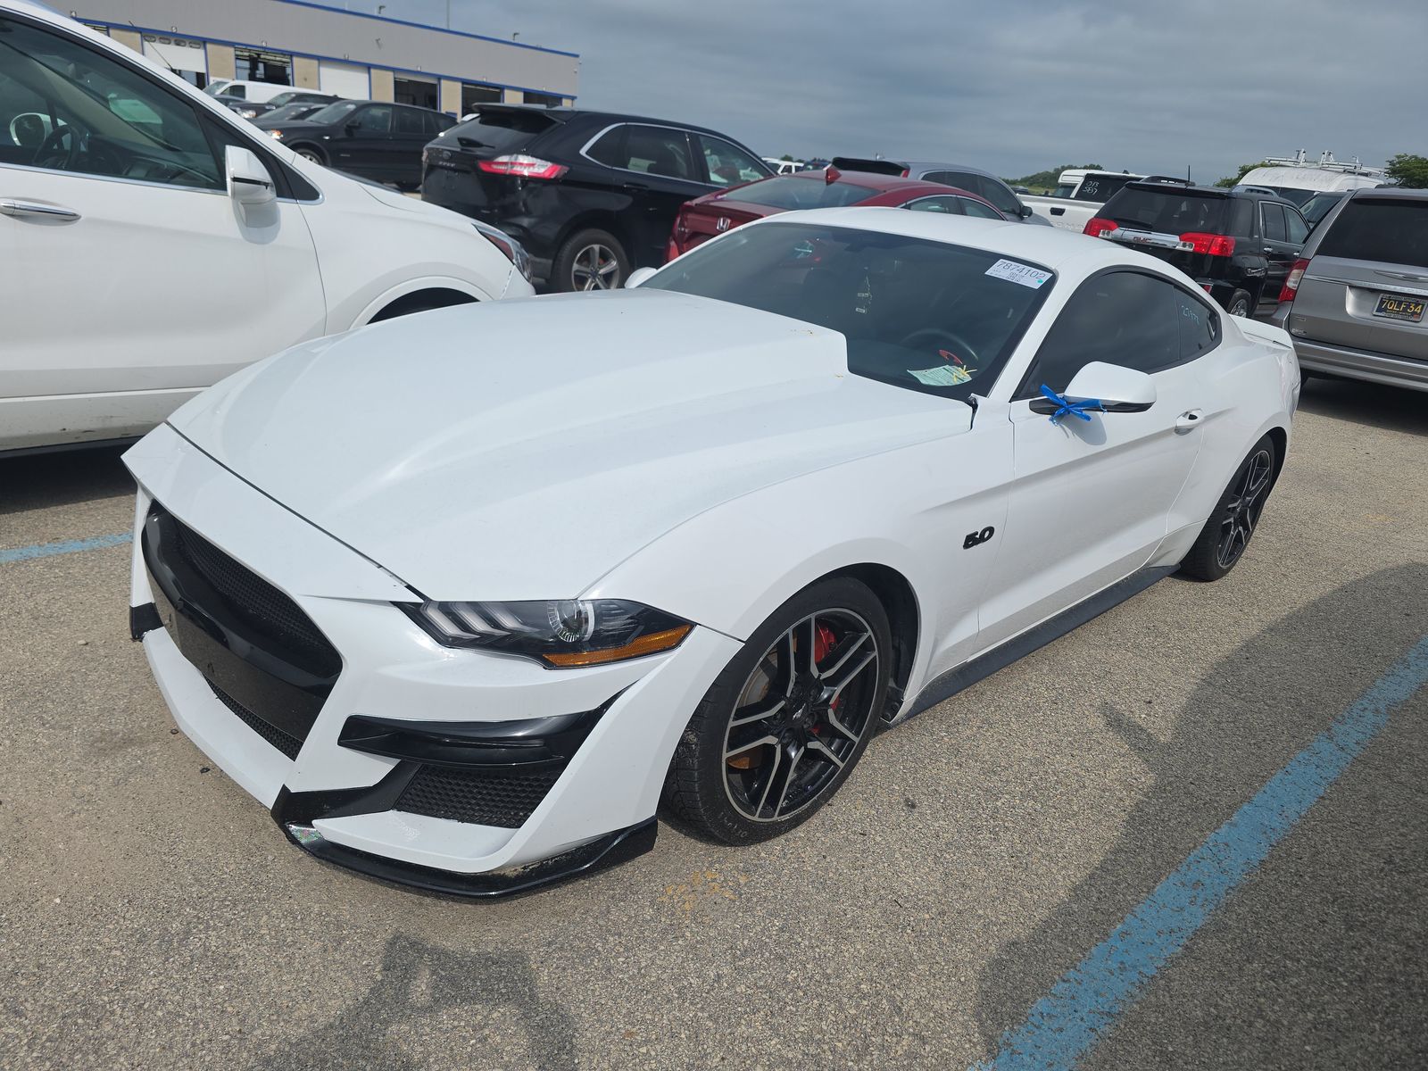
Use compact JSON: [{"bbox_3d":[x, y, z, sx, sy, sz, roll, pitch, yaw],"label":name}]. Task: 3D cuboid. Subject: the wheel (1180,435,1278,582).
[{"bbox_3d":[2.074,-0.144,3.933,0.685,0.685,0.265,-14,28,-42],"label":"wheel"}]

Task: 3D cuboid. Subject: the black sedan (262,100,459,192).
[{"bbox_3d":[-7.750,-8.520,20.550,4.680,1.670,1.890,-14,30,-42],"label":"black sedan"}]

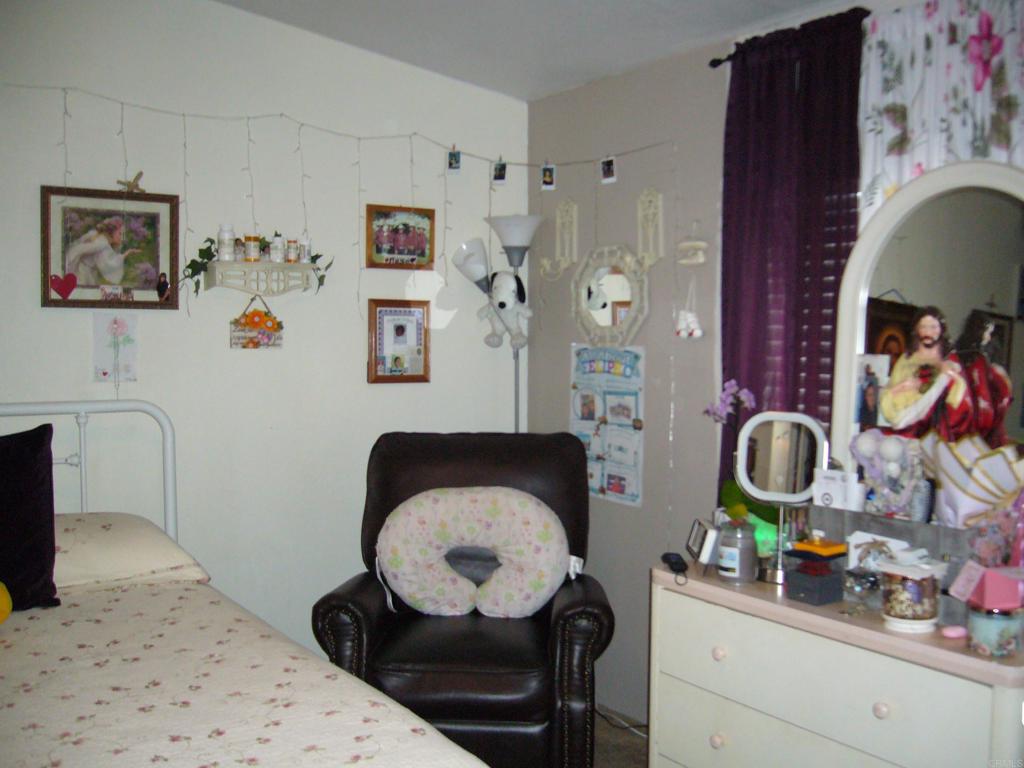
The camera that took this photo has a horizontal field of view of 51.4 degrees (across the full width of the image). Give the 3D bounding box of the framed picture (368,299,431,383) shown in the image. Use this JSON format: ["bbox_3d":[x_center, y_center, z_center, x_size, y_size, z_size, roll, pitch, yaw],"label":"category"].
[{"bbox_3d":[-0.427,-0.162,4.042,0.266,0.317,0.022,-1,3,-34],"label":"framed picture"}]

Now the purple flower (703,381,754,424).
[{"bbox_3d":[0.642,0.054,3.130,0.140,0.125,0.110,1,3,12],"label":"purple flower"}]

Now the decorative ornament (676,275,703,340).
[{"bbox_3d":[0.591,-0.255,3.553,0.050,0.206,0.085,-1,3,-34],"label":"decorative ornament"}]

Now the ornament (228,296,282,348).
[{"bbox_3d":[-0.884,-0.219,3.722,0.186,0.185,0.030,-1,3,-34],"label":"ornament"}]

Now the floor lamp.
[{"bbox_3d":[-0.055,0.279,4.152,0.340,1.859,0.250,0,3,0],"label":"floor lamp"}]

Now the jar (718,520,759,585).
[{"bbox_3d":[0.609,0.448,2.864,0.108,0.156,0.108,0,3,0],"label":"jar"}]

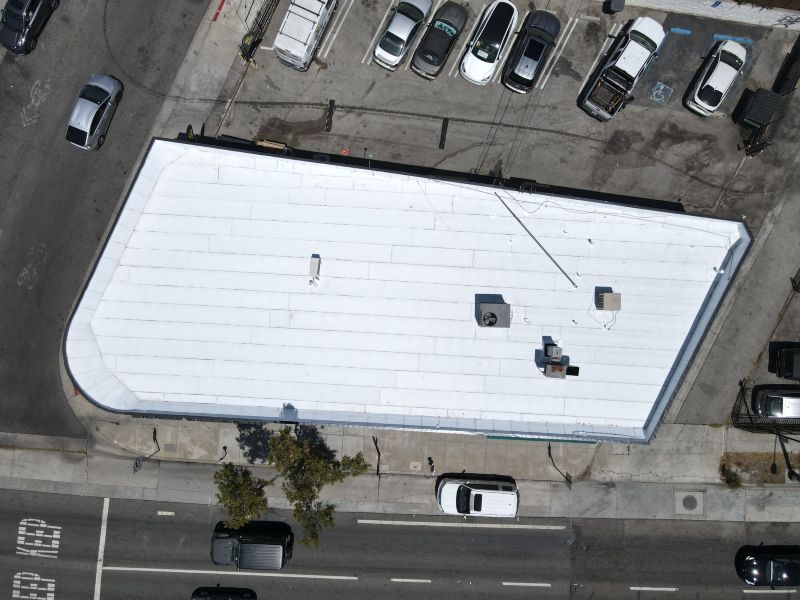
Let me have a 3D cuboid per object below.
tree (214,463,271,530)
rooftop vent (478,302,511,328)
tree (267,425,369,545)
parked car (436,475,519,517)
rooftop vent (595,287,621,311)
[{"bbox_3d":[-7.950,9.850,29.500,2.600,5.200,2.900,0,90,-1],"label":"tree"},{"bbox_3d":[4.830,0.790,28.450,1.380,1.080,1.190,2,90,-1],"label":"rooftop vent"},{"bbox_3d":[-4.050,9.200,29.300,5.000,6.400,5.700,0,90,-1],"label":"tree"},{"bbox_3d":[4.530,11.330,31.750,4.640,1.660,1.870,3,90,-1],"label":"parked car"},{"bbox_3d":[10.790,0.107,28.620,0.880,0.880,0.880,0,90,-1],"label":"rooftop vent"}]

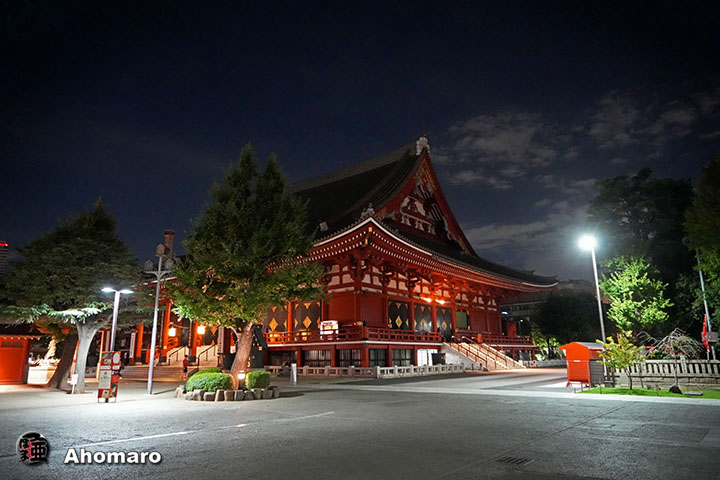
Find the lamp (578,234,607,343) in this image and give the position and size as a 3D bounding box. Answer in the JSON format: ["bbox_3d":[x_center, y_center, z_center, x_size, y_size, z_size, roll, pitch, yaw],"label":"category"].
[{"bbox_3d":[12.608,3.713,25.317,0.800,7.700,0.800,11,-17,-40],"label":"lamp"}]

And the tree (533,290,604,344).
[{"bbox_3d":[25.324,10.693,58.083,8.800,9.100,7.800,-6,-14,23],"label":"tree"}]

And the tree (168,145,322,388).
[{"bbox_3d":[-4.918,0.940,20.843,6.600,10.800,6.300,3,-14,-13],"label":"tree"}]

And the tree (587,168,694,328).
[{"bbox_3d":[21.305,2.079,35.459,8.800,15.500,8.200,-8,-15,30],"label":"tree"}]

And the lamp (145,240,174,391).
[{"bbox_3d":[-9.063,3.356,21.200,1.350,6.600,0.950,2,-13,-8],"label":"lamp"}]

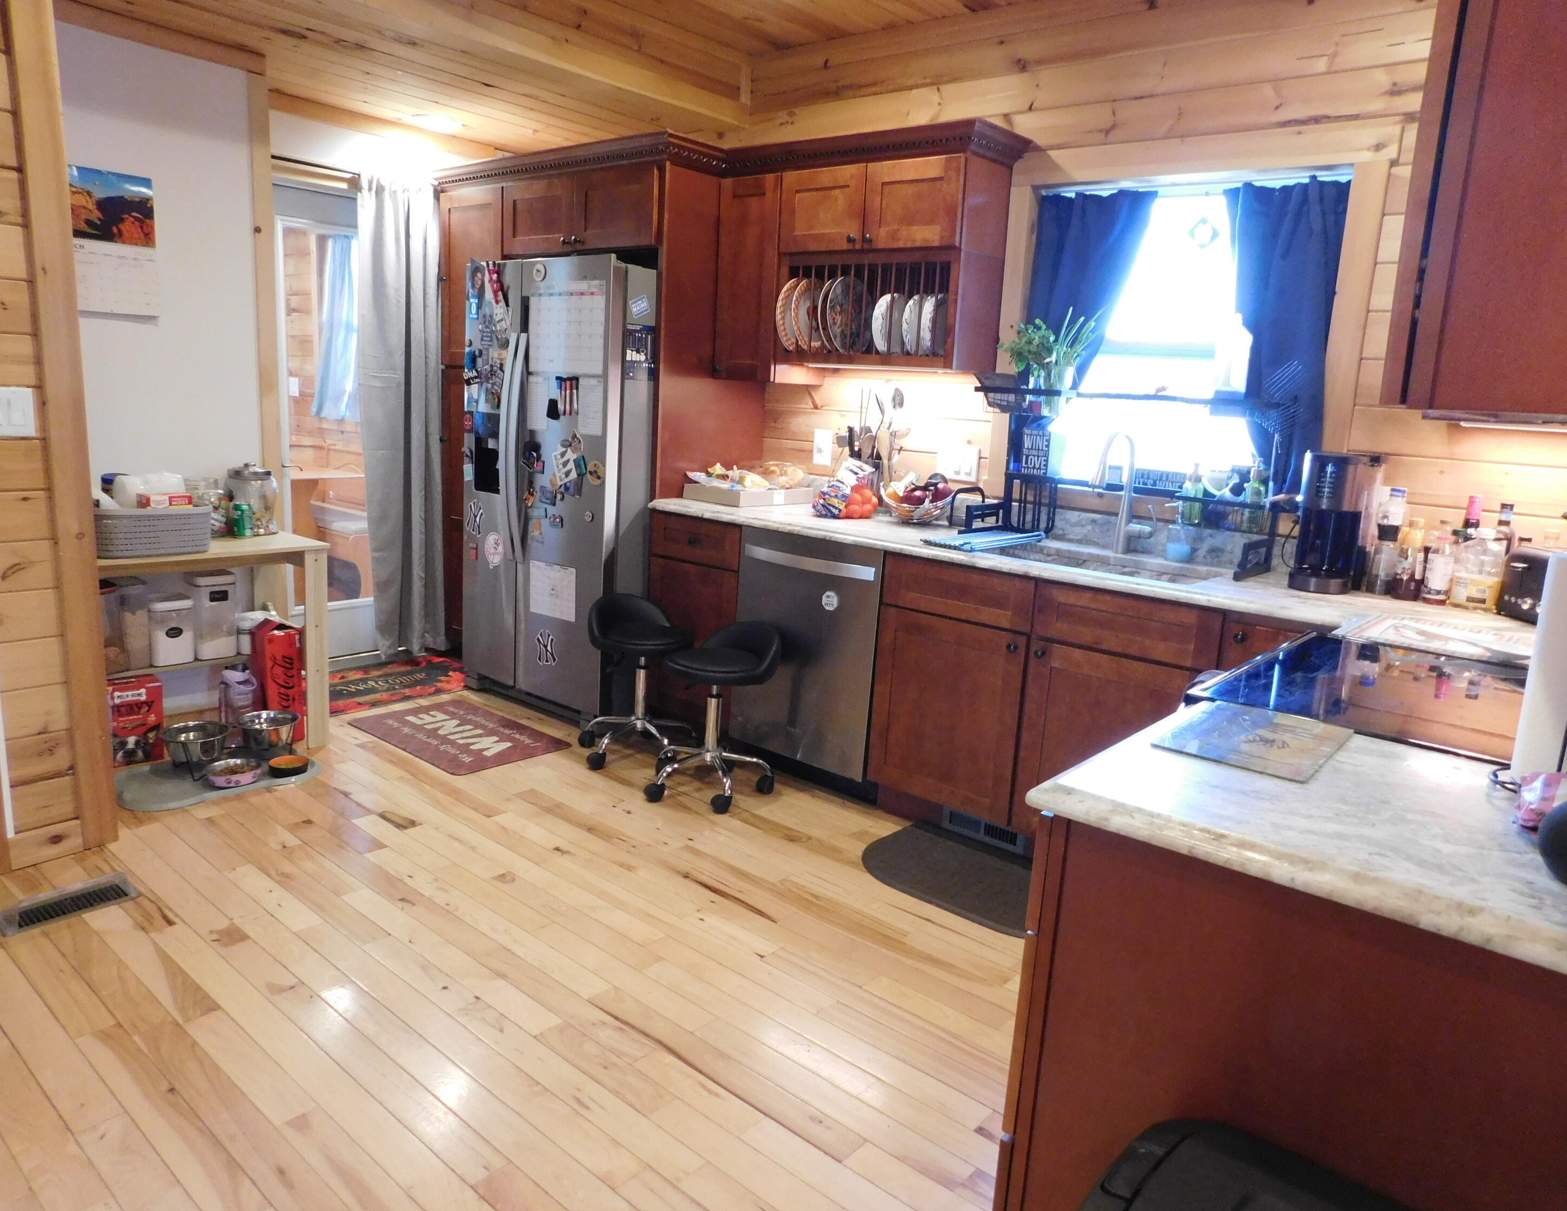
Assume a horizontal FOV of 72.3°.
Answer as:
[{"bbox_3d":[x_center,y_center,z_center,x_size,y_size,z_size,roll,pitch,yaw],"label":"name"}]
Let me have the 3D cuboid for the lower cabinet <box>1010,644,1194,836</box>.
[{"bbox_3d":[1.086,0.386,3.217,0.530,0.590,0.590,13,14,38],"label":"lower cabinet"}]

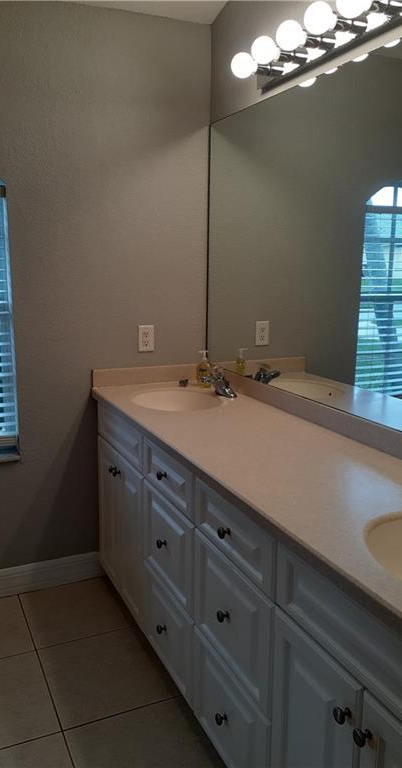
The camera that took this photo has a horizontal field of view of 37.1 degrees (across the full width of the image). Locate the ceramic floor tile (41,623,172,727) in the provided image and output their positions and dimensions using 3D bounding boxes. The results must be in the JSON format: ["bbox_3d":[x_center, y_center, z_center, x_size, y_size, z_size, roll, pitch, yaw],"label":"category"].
[{"bbox_3d":[-0.336,1.058,2.204,0.447,0.010,0.447,-4,12,-25],"label":"ceramic floor tile"}]

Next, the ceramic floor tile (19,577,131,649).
[{"bbox_3d":[-0.526,0.975,2.601,0.445,0.010,0.447,-4,12,-25],"label":"ceramic floor tile"}]

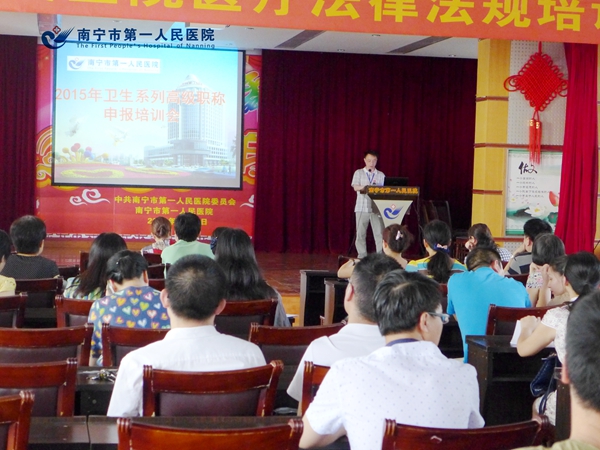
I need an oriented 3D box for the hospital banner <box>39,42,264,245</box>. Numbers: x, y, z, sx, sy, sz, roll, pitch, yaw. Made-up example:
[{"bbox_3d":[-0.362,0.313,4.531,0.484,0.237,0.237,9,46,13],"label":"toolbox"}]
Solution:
[{"bbox_3d":[-2.380,-1.284,19.000,3.440,3.000,0.060,1,2,-11],"label":"hospital banner"}]

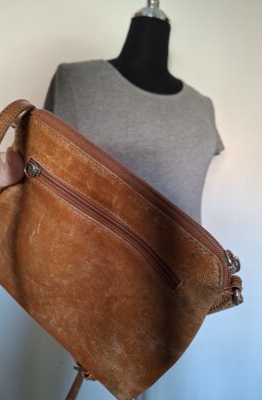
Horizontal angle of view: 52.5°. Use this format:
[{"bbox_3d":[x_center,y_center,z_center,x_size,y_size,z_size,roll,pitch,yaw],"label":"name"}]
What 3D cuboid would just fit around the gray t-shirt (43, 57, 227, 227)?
[{"bbox_3d":[0.033,-0.015,0.665,0.460,0.580,0.250,1,3,-27],"label":"gray t-shirt"}]

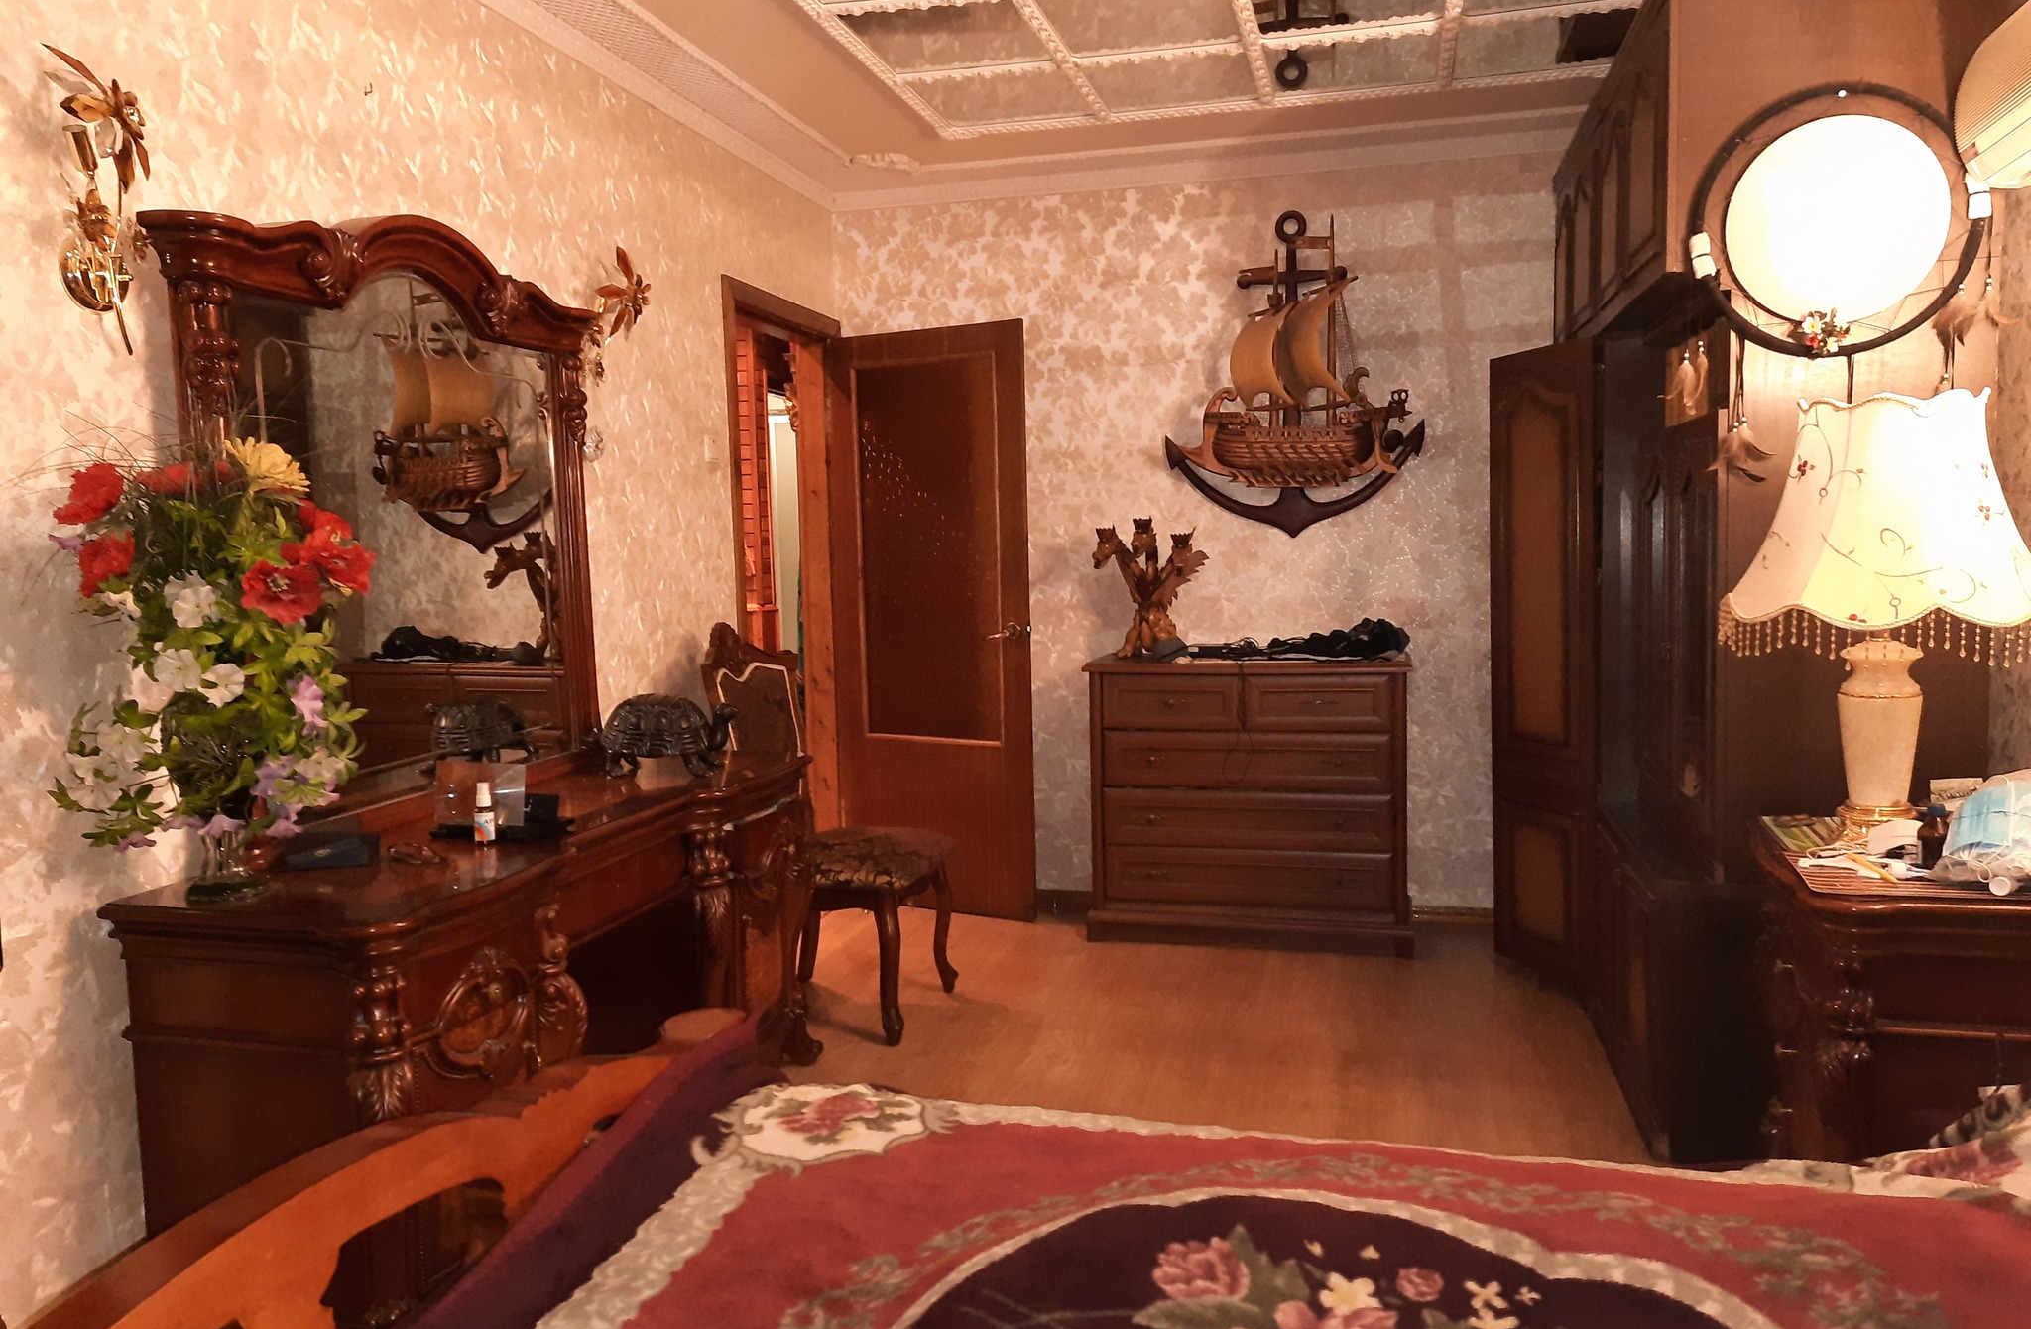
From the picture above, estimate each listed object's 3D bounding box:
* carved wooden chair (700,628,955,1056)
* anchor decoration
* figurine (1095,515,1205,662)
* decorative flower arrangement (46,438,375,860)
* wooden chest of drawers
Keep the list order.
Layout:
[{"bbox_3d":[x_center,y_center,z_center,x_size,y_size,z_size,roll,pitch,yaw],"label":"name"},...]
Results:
[{"bbox_3d":[-0.507,0.420,3.844,0.595,1.075,0.490,0,5,17],"label":"carved wooden chair"},{"bbox_3d":[0.879,-0.931,4.485,0.835,1.040,0.270,0,5,14],"label":"anchor decoration"},{"bbox_3d":[0.428,-0.232,4.519,0.360,0.467,0.260,1,5,22],"label":"figurine"},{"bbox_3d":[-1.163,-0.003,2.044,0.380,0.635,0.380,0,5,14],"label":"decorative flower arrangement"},{"bbox_3d":[0.760,0.433,4.544,1.001,0.878,0.441,0,5,14],"label":"wooden chest of drawers"}]

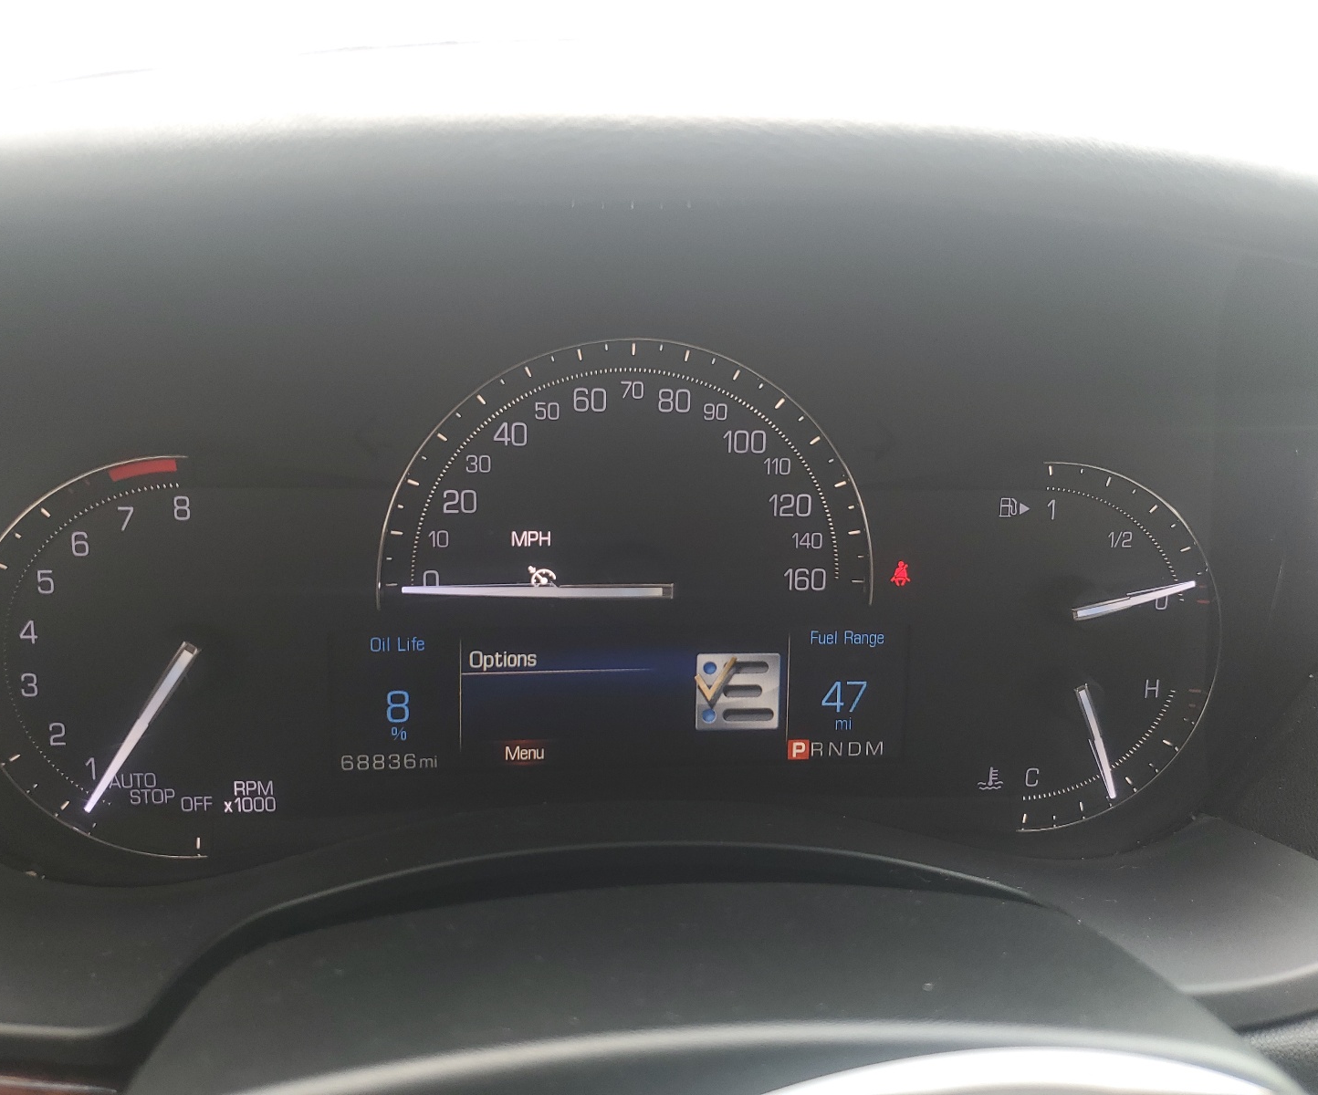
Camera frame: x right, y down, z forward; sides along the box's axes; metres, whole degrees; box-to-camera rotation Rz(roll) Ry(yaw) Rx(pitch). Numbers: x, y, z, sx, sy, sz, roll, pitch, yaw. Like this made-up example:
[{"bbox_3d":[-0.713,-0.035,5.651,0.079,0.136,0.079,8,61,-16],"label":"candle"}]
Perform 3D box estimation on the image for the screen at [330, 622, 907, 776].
[{"bbox_3d":[-0.009,0.037,0.275,0.142,0.035,0.008,-1,8,-5],"label":"screen"}]

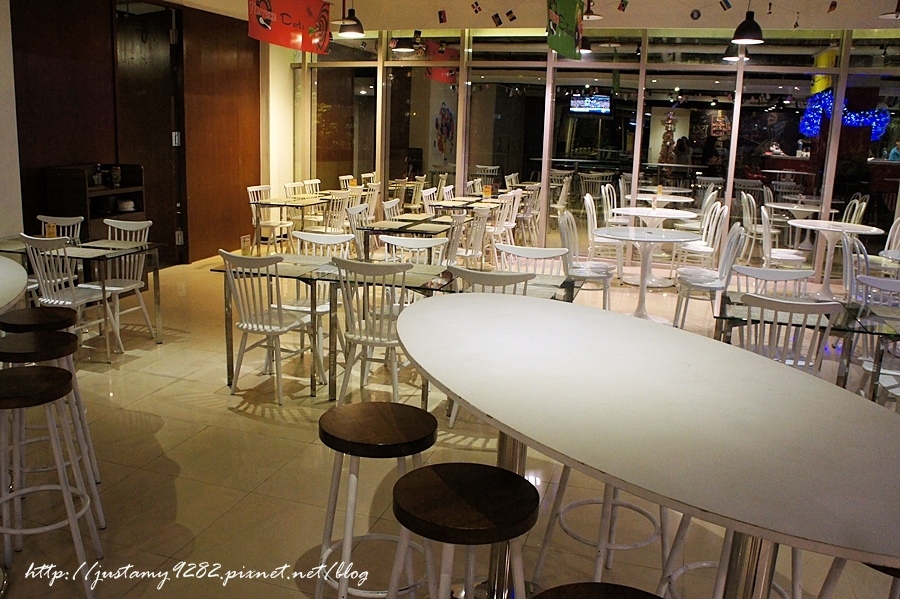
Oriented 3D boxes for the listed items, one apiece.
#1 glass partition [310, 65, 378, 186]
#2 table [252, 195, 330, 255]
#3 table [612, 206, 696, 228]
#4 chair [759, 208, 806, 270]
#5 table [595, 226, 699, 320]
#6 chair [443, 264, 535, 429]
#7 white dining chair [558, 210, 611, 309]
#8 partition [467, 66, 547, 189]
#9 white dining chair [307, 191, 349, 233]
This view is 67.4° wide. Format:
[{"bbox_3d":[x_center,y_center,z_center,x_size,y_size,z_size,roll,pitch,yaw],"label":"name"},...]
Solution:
[{"bbox_3d":[-1.554,-2.071,9.713,1.084,2.462,0.079,6,14,18],"label":"glass partition"},{"bbox_3d":[-1.922,-0.816,8.245,0.740,0.745,0.720,6,14,16],"label":"table"},{"bbox_3d":[2.312,-0.601,7.760,0.910,0.755,0.910,6,13,16],"label":"table"},{"bbox_3d":[3.587,-0.460,7.164,0.500,0.910,0.430,6,14,16],"label":"chair"},{"bbox_3d":[1.702,-0.212,5.955,0.910,0.755,0.910,6,13,16],"label":"table"},{"bbox_3d":[0.270,0.232,3.596,0.480,0.835,0.500,7,14,21],"label":"chair"},{"bbox_3d":[1.192,-0.255,6.000,0.500,0.910,0.430,6,14,16],"label":"white dining chair"},{"bbox_3d":[0.684,-1.843,8.994,1.084,2.462,0.079,6,14,18],"label":"partition"},{"bbox_3d":[-1.437,-0.835,8.048,0.473,0.886,0.453,6,14,18],"label":"white dining chair"}]

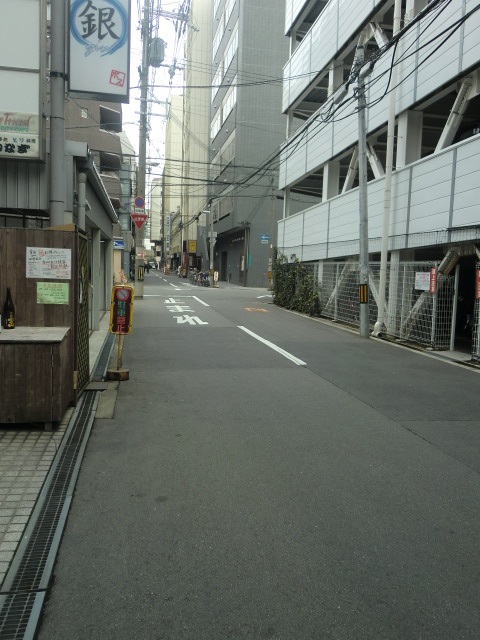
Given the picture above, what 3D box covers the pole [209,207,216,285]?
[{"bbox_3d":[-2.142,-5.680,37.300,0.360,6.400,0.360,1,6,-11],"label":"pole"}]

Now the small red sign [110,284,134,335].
[{"bbox_3d":[-1.518,-0.128,6.200,0.290,0.640,0.050,3,6,-12],"label":"small red sign"}]

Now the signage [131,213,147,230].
[{"bbox_3d":[-4.632,-4.521,22.200,0.810,0.740,0.060,1,6,-9],"label":"signage"}]

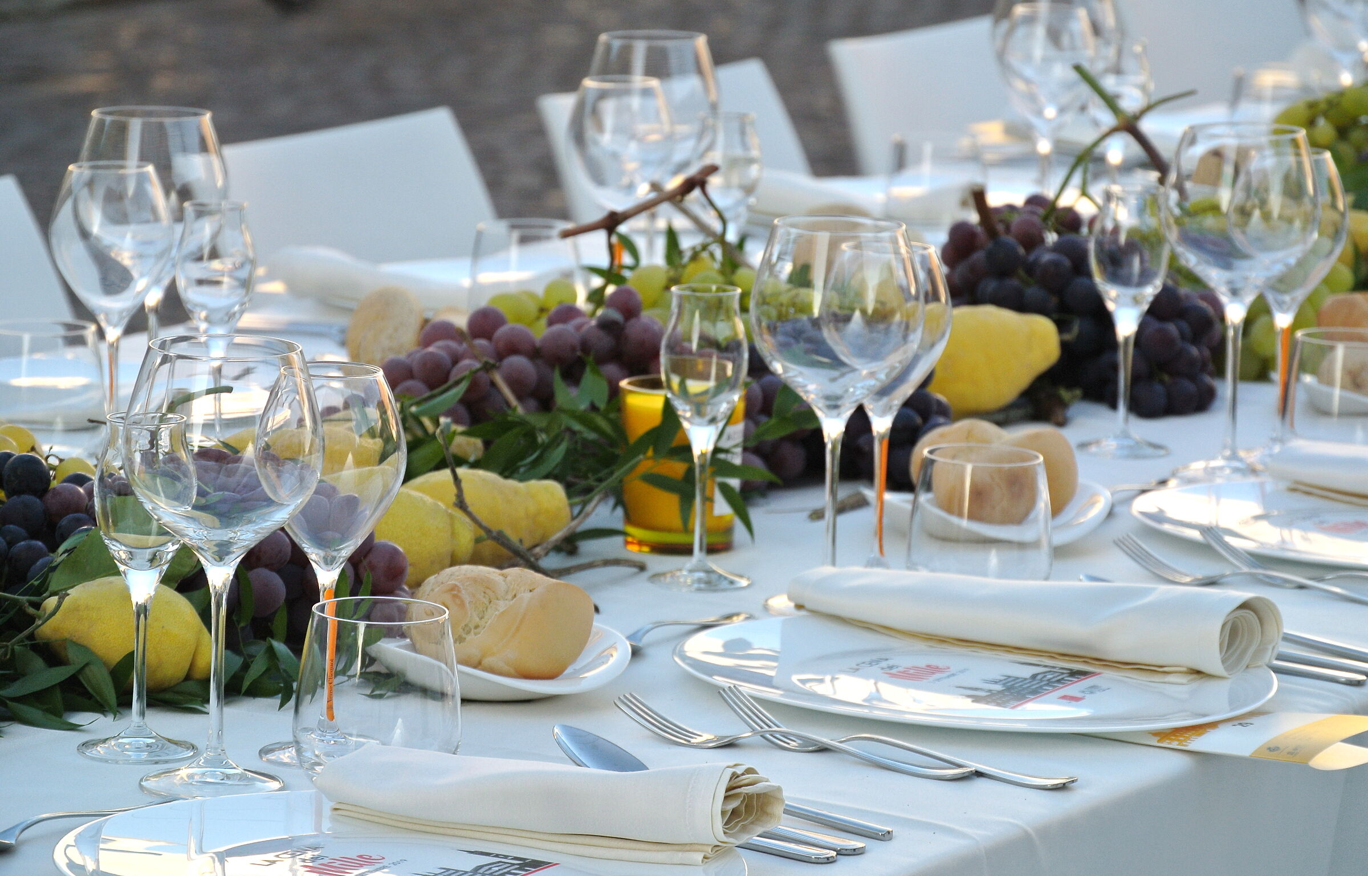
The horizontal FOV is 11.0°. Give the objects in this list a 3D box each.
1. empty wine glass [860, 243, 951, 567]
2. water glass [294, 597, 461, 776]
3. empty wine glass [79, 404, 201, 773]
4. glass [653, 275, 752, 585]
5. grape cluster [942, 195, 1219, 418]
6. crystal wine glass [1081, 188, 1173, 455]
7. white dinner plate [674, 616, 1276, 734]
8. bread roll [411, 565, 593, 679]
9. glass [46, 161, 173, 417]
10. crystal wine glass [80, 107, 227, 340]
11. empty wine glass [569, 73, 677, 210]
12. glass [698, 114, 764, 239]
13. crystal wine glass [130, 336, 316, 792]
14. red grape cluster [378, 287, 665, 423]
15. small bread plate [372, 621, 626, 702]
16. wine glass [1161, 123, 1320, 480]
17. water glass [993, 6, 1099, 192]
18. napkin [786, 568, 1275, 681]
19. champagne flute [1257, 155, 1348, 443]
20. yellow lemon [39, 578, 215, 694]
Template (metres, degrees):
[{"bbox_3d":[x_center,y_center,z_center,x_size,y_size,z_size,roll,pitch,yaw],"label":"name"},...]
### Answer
[{"bbox_3d":[0.117,-0.012,4.121,0.077,0.199,0.077,2,10,0],"label":"empty wine glass"},{"bbox_3d":[-0.152,0.128,3.529,0.085,0.085,0.085,2,10,0],"label":"water glass"},{"bbox_3d":[-0.272,0.075,3.564,0.062,0.169,0.062,2,10,0],"label":"empty wine glass"},{"bbox_3d":[0.011,-0.001,4.113,0.061,0.173,0.061,7,11,28],"label":"glass"},{"bbox_3d":[0.269,-0.089,4.800,0.188,0.140,0.145,2,10,0],"label":"grape cluster"},{"bbox_3d":[0.291,-0.078,4.619,0.061,0.173,0.061,2,10,0],"label":"crystal wine glass"},{"bbox_3d":[0.157,0.130,3.780,0.322,0.022,0.322,2,10,0],"label":"white dinner plate"},{"bbox_3d":[-0.096,0.098,3.744,0.096,0.058,0.082,2,10,0],"label":"bread roll"},{"bbox_3d":[-0.350,-0.068,4.315,0.075,0.198,0.075,2,9,0],"label":"glass"},{"bbox_3d":[-0.338,-0.095,4.470,0.099,0.222,0.099,2,9,0],"label":"crystal wine glass"},{"bbox_3d":[-0.047,-0.148,4.854,0.077,0.196,0.077,2,10,0],"label":"empty wine glass"},{"bbox_3d":[0.029,-0.137,4.896,0.059,0.172,0.059,2,9,0],"label":"glass"},{"bbox_3d":[-0.226,0.064,3.447,0.097,0.221,0.097,2,9,0],"label":"crystal wine glass"},{"bbox_3d":[-0.100,-0.050,4.383,0.185,0.108,0.130,2,10,0],"label":"red grape cluster"},{"bbox_3d":[-0.097,0.116,3.762,0.145,0.035,0.157,2,10,0],"label":"small bread plate"},{"bbox_3d":[0.354,-0.086,4.503,0.097,0.221,0.097,2,9,0],"label":"wine glass"},{"bbox_3d":[0.277,-0.230,5.426,0.075,0.198,0.075,2,9,0],"label":"water glass"},{"bbox_3d":[0.190,0.092,3.841,0.252,0.041,0.078,7,10,28],"label":"napkin"},{"bbox_3d":[0.388,-0.085,4.570,0.075,0.198,0.075,2,9,0],"label":"champagne flute"},{"bbox_3d":[-0.291,0.102,3.676,0.094,0.060,0.060,2,9,0],"label":"yellow lemon"}]

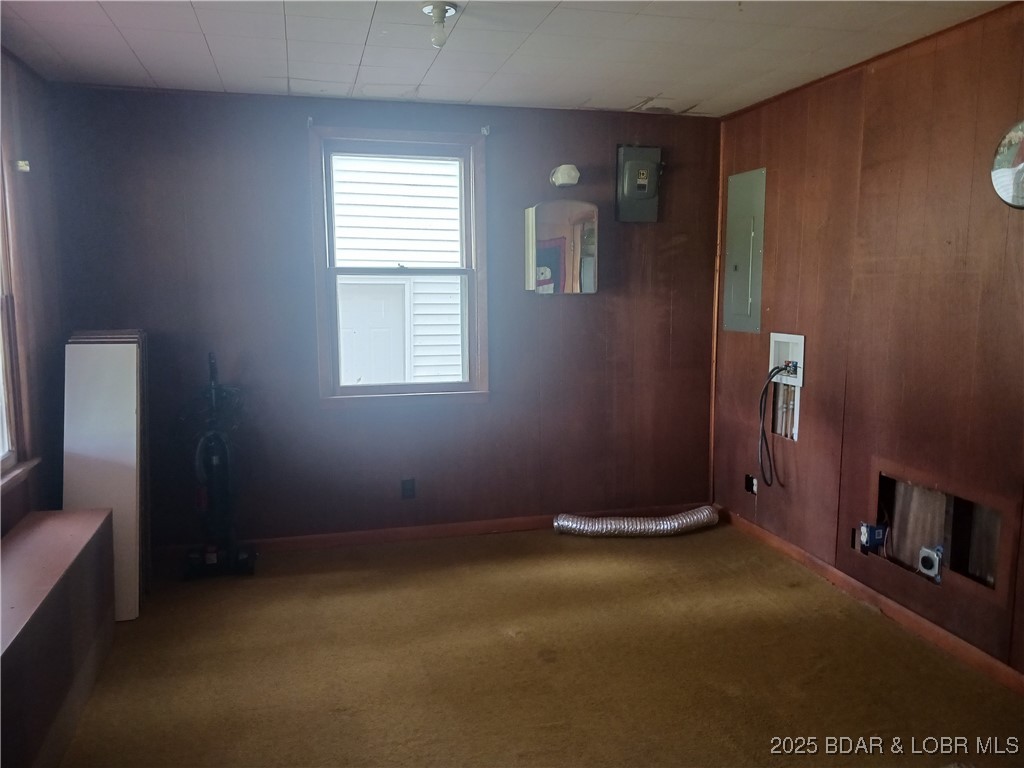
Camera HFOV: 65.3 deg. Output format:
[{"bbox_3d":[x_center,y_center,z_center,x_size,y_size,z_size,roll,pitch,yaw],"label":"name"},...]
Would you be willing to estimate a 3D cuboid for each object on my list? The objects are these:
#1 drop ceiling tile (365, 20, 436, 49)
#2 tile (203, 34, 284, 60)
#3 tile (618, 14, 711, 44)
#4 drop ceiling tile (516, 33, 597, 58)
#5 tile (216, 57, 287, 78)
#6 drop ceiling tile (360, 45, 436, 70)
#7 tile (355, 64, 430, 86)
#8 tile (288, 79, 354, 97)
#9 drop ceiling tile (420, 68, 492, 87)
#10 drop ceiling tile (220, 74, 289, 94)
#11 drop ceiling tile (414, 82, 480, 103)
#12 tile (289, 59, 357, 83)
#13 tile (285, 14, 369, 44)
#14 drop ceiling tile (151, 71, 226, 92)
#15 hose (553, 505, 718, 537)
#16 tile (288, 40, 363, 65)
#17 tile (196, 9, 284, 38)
[{"bbox_3d":[-0.402,-1.356,3.096,0.305,0.018,0.305,-2,8,-14],"label":"drop ceiling tile"},{"bbox_3d":[-1.069,-1.369,3.234,0.303,0.018,0.303,-2,7,-15],"label":"tile"},{"bbox_3d":[0.565,-1.379,3.090,0.306,0.016,0.306,-2,7,-15],"label":"tile"},{"bbox_3d":[0.187,-1.382,3.254,0.303,0.018,0.303,-2,7,-15],"label":"drop ceiling tile"},{"bbox_3d":[-1.146,-1.405,3.524,0.303,0.018,0.303,-2,7,-15],"label":"tile"},{"bbox_3d":[-0.488,-1.412,3.439,0.306,0.016,0.306,-2,7,-15],"label":"drop ceiling tile"},{"bbox_3d":[-0.565,-1.448,3.730,0.306,0.016,0.306,-2,7,-15],"label":"tile"},{"bbox_3d":[-0.930,-1.457,3.907,0.305,0.018,0.323,-2,8,-14],"label":"tile"},{"bbox_3d":[-0.261,-1.442,3.757,0.305,0.018,0.305,-2,8,-14],"label":"drop ceiling tile"},{"bbox_3d":[-1.227,-1.442,3.828,0.303,0.018,0.321,-2,7,-15],"label":"drop ceiling tile"},{"bbox_3d":[-0.344,-1.479,4.059,0.303,0.018,0.321,-2,7,-15],"label":"drop ceiling tile"},{"bbox_3d":[-0.852,-1.417,3.601,0.303,0.018,0.303,-2,7,-15],"label":"tile"},{"bbox_3d":[-0.697,-1.344,3.020,0.305,0.018,0.305,-2,8,-14],"label":"tile"},{"bbox_3d":[-1.522,-1.430,3.750,0.303,0.018,0.321,-2,7,-15],"label":"drop ceiling tile"},{"bbox_3d":[0.720,0.796,4.555,0.970,0.107,0.250,-1,7,-7],"label":"hose"},{"bbox_3d":[-0.774,-1.381,3.312,0.305,0.018,0.305,-2,8,-14],"label":"tile"},{"bbox_3d":[-0.992,-1.334,2.945,0.303,0.018,0.303,-2,7,-15],"label":"tile"}]

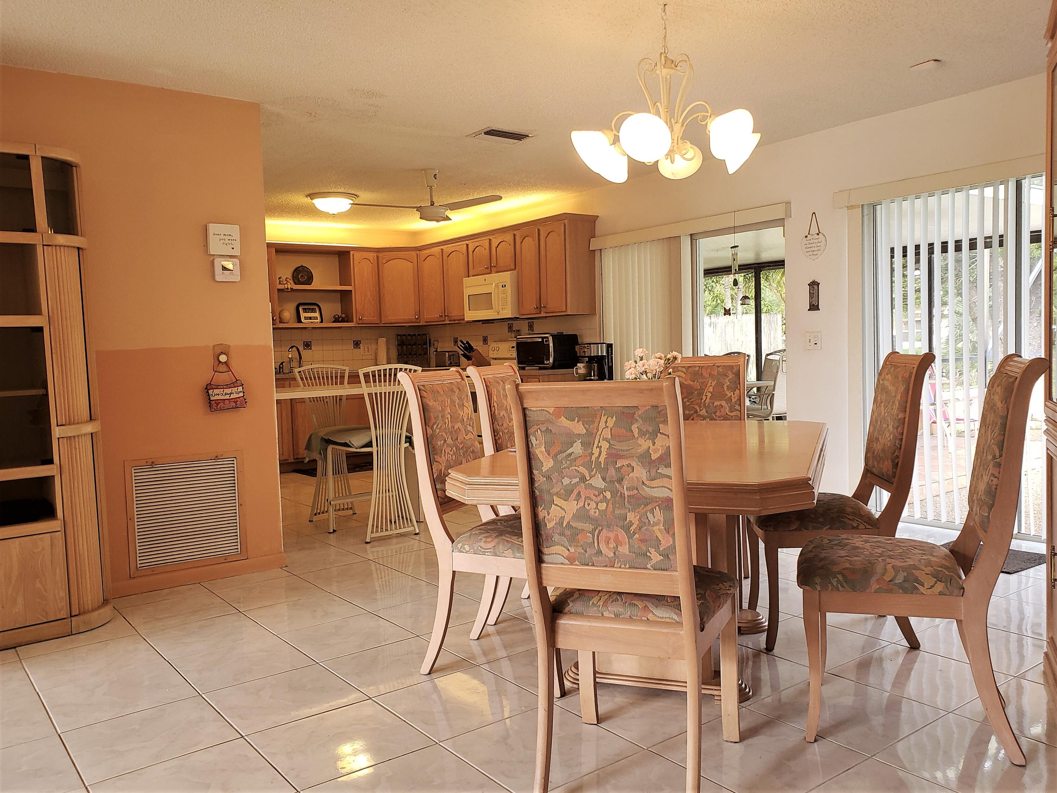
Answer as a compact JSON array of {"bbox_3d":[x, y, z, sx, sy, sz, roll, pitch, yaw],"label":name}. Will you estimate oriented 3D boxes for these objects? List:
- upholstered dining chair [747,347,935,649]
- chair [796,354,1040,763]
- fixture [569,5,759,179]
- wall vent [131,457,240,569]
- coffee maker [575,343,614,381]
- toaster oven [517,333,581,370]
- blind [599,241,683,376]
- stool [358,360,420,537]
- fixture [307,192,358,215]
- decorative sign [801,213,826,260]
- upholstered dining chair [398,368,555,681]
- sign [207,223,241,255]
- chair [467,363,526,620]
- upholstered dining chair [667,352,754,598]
[{"bbox_3d":[1.165,0.372,3.038,0.607,1.070,0.475,-1,4,8],"label":"upholstered dining chair"},{"bbox_3d":[1.113,0.421,2.297,0.607,1.070,0.475,0,4,24],"label":"chair"},{"bbox_3d":[0.541,-1.184,3.097,0.710,0.670,0.710,-1,4,10],"label":"fixture"},{"bbox_3d":[-1.704,0.580,3.985,0.495,0.505,0.025,-5,5,-37],"label":"wall vent"},{"bbox_3d":[0.528,-0.271,6.350,0.250,0.320,0.190,-4,4,-38],"label":"coffee maker"},{"bbox_3d":[0.165,-0.370,6.718,0.340,0.285,0.460,-5,5,-41],"label":"toaster oven"},{"bbox_3d":[0.882,-0.278,6.177,0.070,1.930,0.810,-5,5,-41],"label":"blind"},{"bbox_3d":[-0.958,0.324,4.964,0.450,1.050,0.480,-4,4,-38],"label":"stool"},{"bbox_3d":[-1.615,-1.585,6.577,0.420,0.159,0.420,-5,5,-37],"label":"fixture"},{"bbox_3d":[1.834,-1.031,5.110,0.020,0.295,0.185,-4,4,-38],"label":"decorative sign"},{"bbox_3d":[-0.084,0.429,2.829,0.607,1.070,0.475,0,4,23],"label":"upholstered dining chair"},{"bbox_3d":[-1.547,-0.798,4.030,0.150,0.152,0.038,-4,4,-38],"label":"sign"},{"bbox_3d":[0.114,0.389,3.280,0.600,1.045,0.470,-1,3,22],"label":"chair"},{"bbox_3d":[0.770,0.352,3.568,0.470,1.045,0.600,-1,3,18],"label":"upholstered dining chair"}]

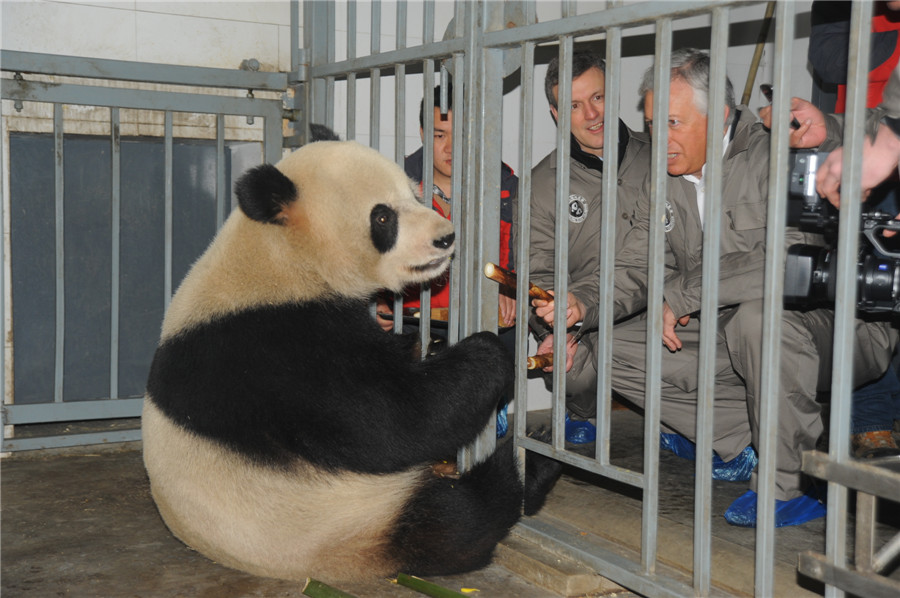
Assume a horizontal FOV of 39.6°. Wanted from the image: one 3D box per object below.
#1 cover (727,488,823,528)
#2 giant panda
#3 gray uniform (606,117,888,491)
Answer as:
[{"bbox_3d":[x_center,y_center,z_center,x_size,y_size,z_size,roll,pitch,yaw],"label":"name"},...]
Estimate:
[{"bbox_3d":[0.683,0.413,2.566,0.275,0.090,0.120,-1,6,-29],"label":"cover"},{"bbox_3d":[-0.201,0.067,2.515,0.870,0.830,0.670,1,5,-5],"label":"giant panda"},{"bbox_3d":[0.679,0.014,2.713,0.630,0.790,0.530,-3,6,-38],"label":"gray uniform"}]

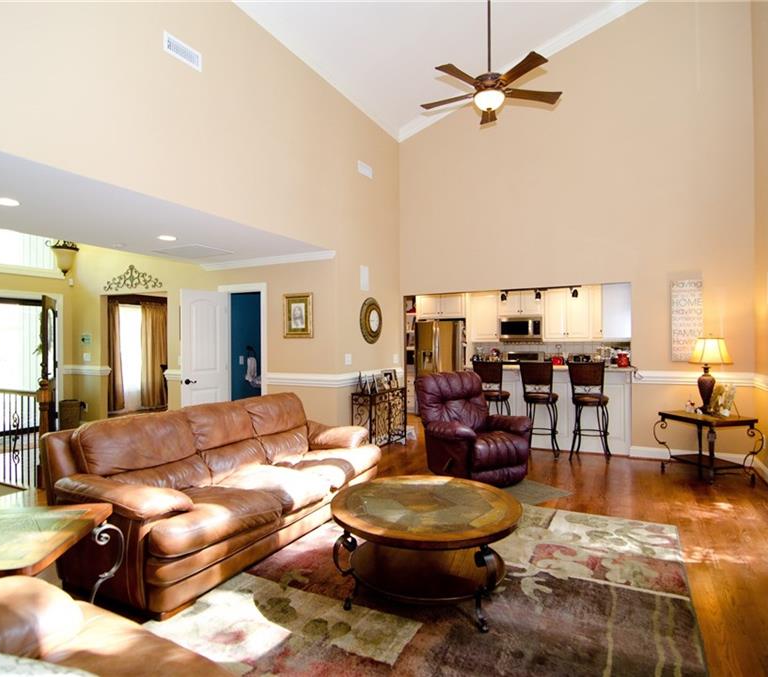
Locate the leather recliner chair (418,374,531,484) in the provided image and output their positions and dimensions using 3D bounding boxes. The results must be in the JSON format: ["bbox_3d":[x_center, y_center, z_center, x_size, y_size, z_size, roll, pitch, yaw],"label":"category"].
[{"bbox_3d":[0.906,0.896,4.620,0.860,1.050,0.900,0,0,-25],"label":"leather recliner chair"}]

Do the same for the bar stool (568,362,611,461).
[{"bbox_3d":[2.470,0.860,5.428,0.430,1.150,0.500,0,-1,35],"label":"bar stool"}]

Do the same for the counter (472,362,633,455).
[{"bbox_3d":[2.181,0.902,6.098,1.999,1.070,0.680,0,-1,25],"label":"counter"}]

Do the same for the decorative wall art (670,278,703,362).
[{"bbox_3d":[3.433,-0.202,5.135,0.305,0.930,0.035,0,0,28],"label":"decorative wall art"}]

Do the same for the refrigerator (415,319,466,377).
[{"bbox_3d":[1.188,0.533,8.831,0.910,1.780,0.800,0,0,28],"label":"refrigerator"}]

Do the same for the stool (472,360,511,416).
[{"bbox_3d":[1.413,0.862,5.911,0.430,1.150,0.500,0,-1,33],"label":"stool"}]

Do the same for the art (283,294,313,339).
[{"bbox_3d":[-1.081,-0.278,5.573,0.460,0.555,0.040,0,-1,28],"label":"art"}]

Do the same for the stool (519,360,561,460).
[{"bbox_3d":[1.956,0.849,5.617,0.430,1.130,0.480,0,0,28],"label":"stool"}]

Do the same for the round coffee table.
[{"bbox_3d":[0.234,1.164,2.565,1.050,0.480,1.050,0,-1,0],"label":"round coffee table"}]

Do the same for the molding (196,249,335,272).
[{"bbox_3d":[-1.562,-0.970,5.790,2.210,0.100,0.100,0,-1,28],"label":"molding"}]

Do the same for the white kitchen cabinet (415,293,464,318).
[{"bbox_3d":[1.221,-0.661,8.915,0.960,0.530,0.560,0,0,28],"label":"white kitchen cabinet"}]

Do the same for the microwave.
[{"bbox_3d":[2.558,-0.171,8.359,0.760,0.425,0.400,0,-1,28],"label":"microwave"}]

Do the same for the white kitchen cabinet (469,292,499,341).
[{"bbox_3d":[2.007,-0.450,8.768,0.510,0.970,0.340,0,0,28],"label":"white kitchen cabinet"}]

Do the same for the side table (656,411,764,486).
[{"bbox_3d":[3.298,1.086,4.620,0.680,0.640,0.680,0,0,-16],"label":"side table"}]

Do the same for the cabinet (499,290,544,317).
[{"bbox_3d":[2.567,-0.638,8.399,0.790,0.500,0.330,0,-1,28],"label":"cabinet"}]

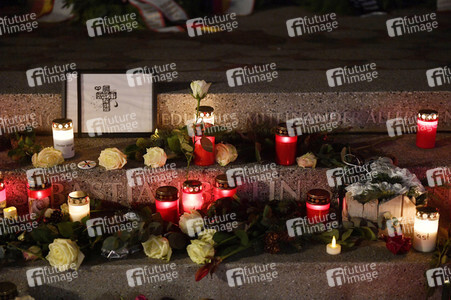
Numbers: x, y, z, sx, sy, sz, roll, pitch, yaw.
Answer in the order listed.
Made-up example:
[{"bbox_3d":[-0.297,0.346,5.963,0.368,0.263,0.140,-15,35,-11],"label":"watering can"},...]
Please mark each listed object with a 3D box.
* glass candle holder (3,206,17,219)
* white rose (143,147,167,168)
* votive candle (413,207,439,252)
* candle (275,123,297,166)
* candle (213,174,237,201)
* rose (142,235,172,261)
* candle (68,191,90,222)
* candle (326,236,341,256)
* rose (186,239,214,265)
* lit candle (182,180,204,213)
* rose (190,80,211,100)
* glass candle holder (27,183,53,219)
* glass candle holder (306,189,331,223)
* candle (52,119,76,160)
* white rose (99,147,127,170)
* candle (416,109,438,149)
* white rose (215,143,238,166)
[{"bbox_3d":[-0.609,0.189,2.197,0.039,0.049,0.039,0,20,0],"label":"glass candle holder"},{"bbox_3d":[-0.216,0.022,2.359,0.069,0.060,0.064,0,20,0],"label":"white rose"},{"bbox_3d":[0.553,0.221,2.152,0.062,0.109,0.062,0,20,0],"label":"votive candle"},{"bbox_3d":[0.177,-0.015,2.259,0.062,0.113,0.062,0,20,0],"label":"candle"},{"bbox_3d":[0.001,0.142,2.227,0.063,0.116,0.063,0,20,0],"label":"candle"},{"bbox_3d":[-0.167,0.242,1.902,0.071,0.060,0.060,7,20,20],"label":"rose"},{"bbox_3d":[-0.406,0.173,2.159,0.060,0.105,0.060,0,20,0],"label":"candle"},{"bbox_3d":[0.272,0.237,1.945,0.037,0.042,0.037,0,18,0],"label":"candle"},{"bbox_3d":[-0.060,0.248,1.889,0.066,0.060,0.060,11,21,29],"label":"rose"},{"bbox_3d":[-0.098,0.155,2.327,0.060,0.113,0.060,0,20,0],"label":"lit candle"},{"bbox_3d":[-0.067,-0.164,2.117,0.056,0.052,0.056,0,18,0],"label":"rose"},{"bbox_3d":[-0.563,0.151,2.339,0.066,0.113,0.066,0,20,0],"label":"glass candle holder"},{"bbox_3d":[0.271,0.181,2.254,0.067,0.115,0.067,0,20,0],"label":"glass candle holder"},{"bbox_3d":[-0.468,-0.032,2.240,0.062,0.101,0.062,0,18,0],"label":"candle"},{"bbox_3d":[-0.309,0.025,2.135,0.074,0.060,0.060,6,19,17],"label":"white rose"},{"bbox_3d":[0.624,-0.063,2.398,0.061,0.107,0.061,0,20,0],"label":"candle"},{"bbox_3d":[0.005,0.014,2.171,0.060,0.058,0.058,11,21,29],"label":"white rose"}]

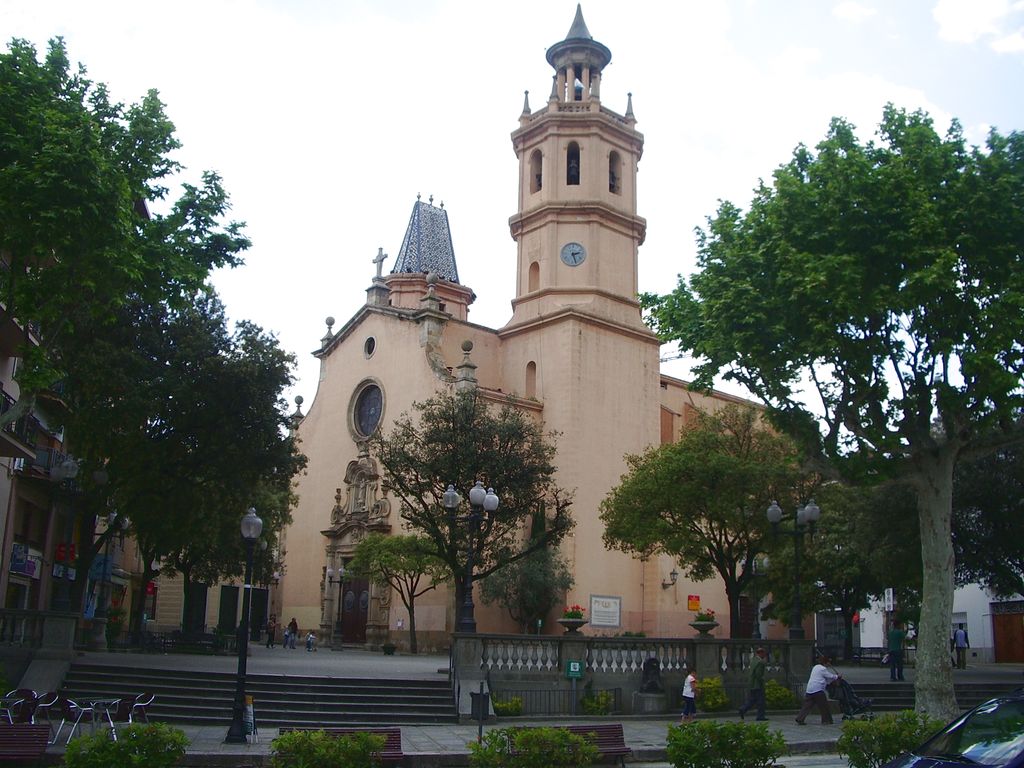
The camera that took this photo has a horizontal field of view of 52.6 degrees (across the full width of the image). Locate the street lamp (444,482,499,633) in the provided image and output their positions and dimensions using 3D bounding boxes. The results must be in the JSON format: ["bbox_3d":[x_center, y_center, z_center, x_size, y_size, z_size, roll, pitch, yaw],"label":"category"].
[{"bbox_3d":[-0.859,3.653,21.959,1.180,3.240,1.100,2,-14,0],"label":"street lamp"}]

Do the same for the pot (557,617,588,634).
[{"bbox_3d":[1.495,5.995,25.547,0.780,0.433,0.780,1,-13,0],"label":"pot"}]

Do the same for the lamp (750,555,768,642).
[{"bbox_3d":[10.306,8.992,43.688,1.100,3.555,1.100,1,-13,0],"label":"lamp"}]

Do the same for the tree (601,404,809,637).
[{"bbox_3d":[6.215,4.841,32.918,6.500,8.417,6.300,1,-13,0],"label":"tree"}]

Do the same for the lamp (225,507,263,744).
[{"bbox_3d":[-4.113,3.693,15.918,0.380,3.730,0.380,2,-14,0],"label":"lamp"}]

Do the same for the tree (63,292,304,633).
[{"bbox_3d":[-11.422,2.798,35.776,8.910,12.850,8.460,2,-14,0],"label":"tree"}]

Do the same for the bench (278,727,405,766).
[{"bbox_3d":[-2.584,5.622,15.495,1.830,0.820,0.620,4,-13,-13],"label":"bench"}]

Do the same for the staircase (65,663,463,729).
[{"bbox_3d":[-4.390,5.866,19.204,7.500,0.920,1.800,7,-15,-18],"label":"staircase"}]

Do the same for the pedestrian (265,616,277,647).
[{"bbox_3d":[-11.530,11.822,49.433,0.380,1.640,0.500,-1,-14,12],"label":"pedestrian"}]

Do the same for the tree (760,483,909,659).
[{"bbox_3d":[13.166,7.590,42.281,5.900,7.160,5.800,1,-13,0],"label":"tree"}]

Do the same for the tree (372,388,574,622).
[{"bbox_3d":[-1.186,4.246,30.882,6.090,8.510,5.790,2,-14,0],"label":"tree"}]

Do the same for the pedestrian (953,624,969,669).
[{"bbox_3d":[17.278,10.138,39.983,0.520,1.674,0.360,1,-13,3],"label":"pedestrian"}]

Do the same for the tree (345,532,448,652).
[{"bbox_3d":[-5.071,9.494,47.093,4.400,5.441,4.300,1,-13,0],"label":"tree"}]

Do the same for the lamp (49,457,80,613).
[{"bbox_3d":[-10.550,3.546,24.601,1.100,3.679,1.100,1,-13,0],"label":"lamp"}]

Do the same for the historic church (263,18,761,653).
[{"bbox_3d":[2.688,-2.646,67.310,26.000,39.960,20.980,13,-18,-38],"label":"historic church"}]

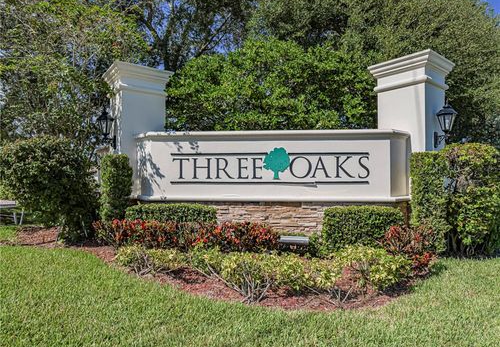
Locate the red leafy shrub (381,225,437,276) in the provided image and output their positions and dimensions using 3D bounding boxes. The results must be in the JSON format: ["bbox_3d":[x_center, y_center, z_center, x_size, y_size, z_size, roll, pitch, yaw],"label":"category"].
[{"bbox_3d":[2.010,0.940,4.050,0.680,0.560,0.600,0,0,4],"label":"red leafy shrub"}]

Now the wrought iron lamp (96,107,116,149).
[{"bbox_3d":[-3.180,-1.030,7.000,0.460,0.920,0.370,0,0,-35],"label":"wrought iron lamp"}]

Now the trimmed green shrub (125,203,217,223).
[{"bbox_3d":[-1.310,0.800,5.200,1.460,0.600,0.700,0,0,4],"label":"trimmed green shrub"}]

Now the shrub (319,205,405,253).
[{"bbox_3d":[1.620,0.830,4.930,1.280,0.620,0.700,0,0,4],"label":"shrub"}]

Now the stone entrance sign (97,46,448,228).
[{"bbox_3d":[0.387,-0.630,6.670,7.800,3.380,2.050,0,0,4],"label":"stone entrance sign"}]

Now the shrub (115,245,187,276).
[{"bbox_3d":[-1.190,1.050,3.850,0.800,0.350,0.480,0,0,4],"label":"shrub"}]

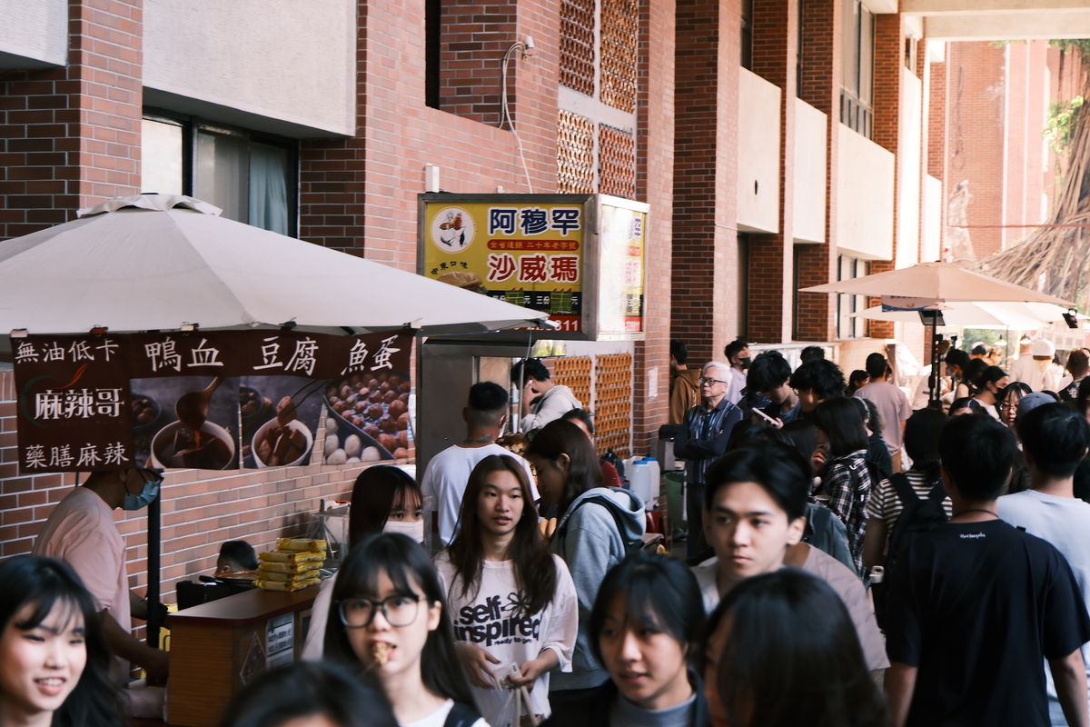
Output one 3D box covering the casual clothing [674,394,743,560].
[{"bbox_3d":[1.041,0.923,13.514,0.460,1.400,0.290,1,1,27],"label":"casual clothing"}]

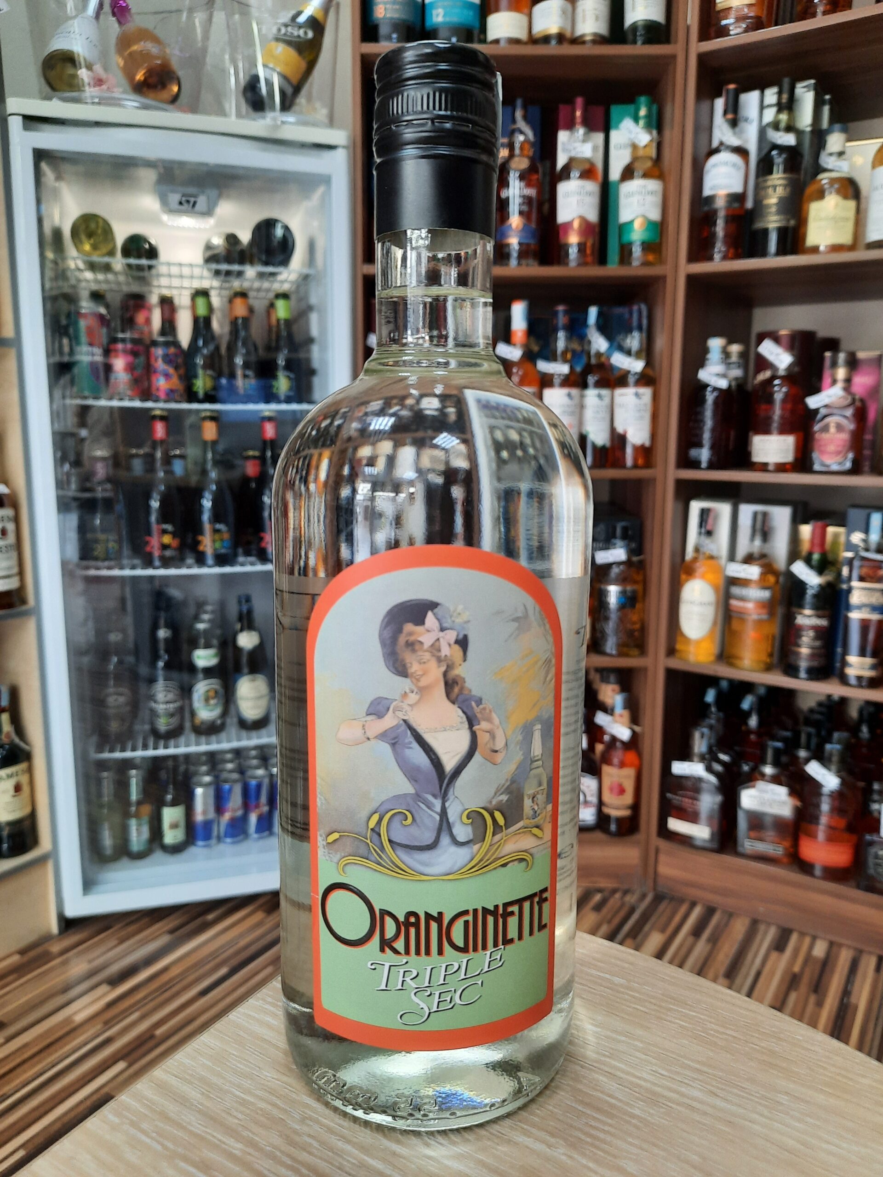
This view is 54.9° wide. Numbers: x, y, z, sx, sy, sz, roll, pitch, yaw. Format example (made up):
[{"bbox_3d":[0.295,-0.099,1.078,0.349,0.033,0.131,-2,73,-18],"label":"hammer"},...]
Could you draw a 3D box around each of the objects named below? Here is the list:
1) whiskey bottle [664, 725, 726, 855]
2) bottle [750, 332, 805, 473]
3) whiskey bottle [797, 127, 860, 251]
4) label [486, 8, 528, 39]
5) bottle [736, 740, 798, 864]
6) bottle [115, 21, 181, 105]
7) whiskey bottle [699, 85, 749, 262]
[{"bbox_3d":[0.505,0.391,1.693,0.108,0.234,0.063,6,11,31],"label":"whiskey bottle"},{"bbox_3d":[0.608,-0.334,1.533,0.090,0.243,0.088,6,11,32],"label":"bottle"},{"bbox_3d":[0.662,-0.674,1.450,0.089,0.217,0.085,5,10,26],"label":"whiskey bottle"},{"bbox_3d":[0.115,-0.983,1.495,0.077,0.041,0.035,1,10,4],"label":"label"},{"bbox_3d":[0.627,0.405,1.631,0.106,0.229,0.063,6,11,29],"label":"bottle"},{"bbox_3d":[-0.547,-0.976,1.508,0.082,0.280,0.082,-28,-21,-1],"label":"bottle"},{"bbox_3d":[0.508,-0.727,1.515,0.076,0.299,0.076,5,10,23],"label":"whiskey bottle"}]

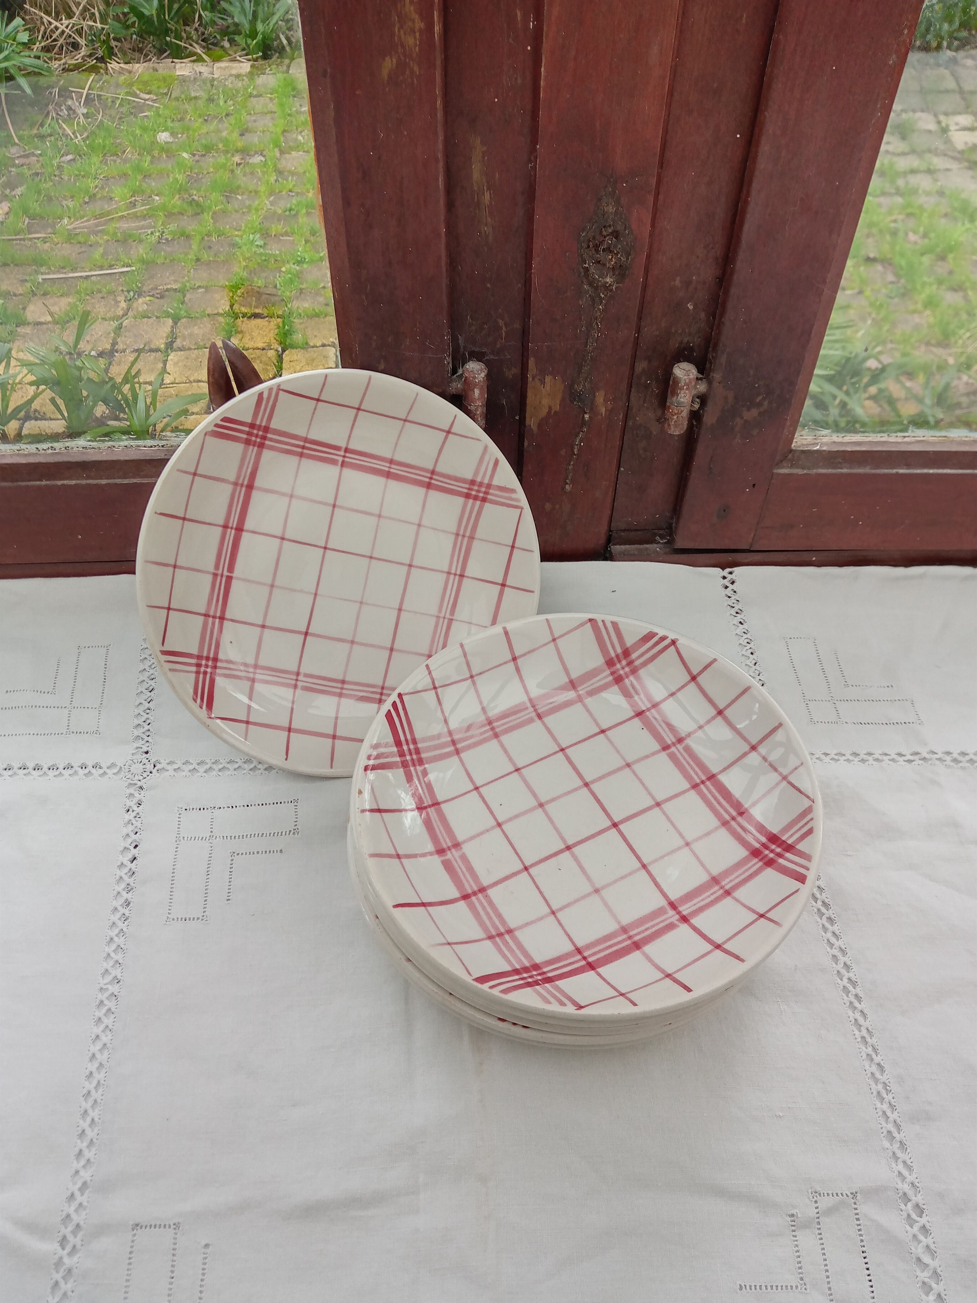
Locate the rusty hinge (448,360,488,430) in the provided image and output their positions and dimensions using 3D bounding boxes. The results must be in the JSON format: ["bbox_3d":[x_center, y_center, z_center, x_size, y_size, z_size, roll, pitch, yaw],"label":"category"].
[{"bbox_3d":[-0.011,-0.143,0.600,0.022,0.042,0.015,-1,51,-1],"label":"rusty hinge"}]

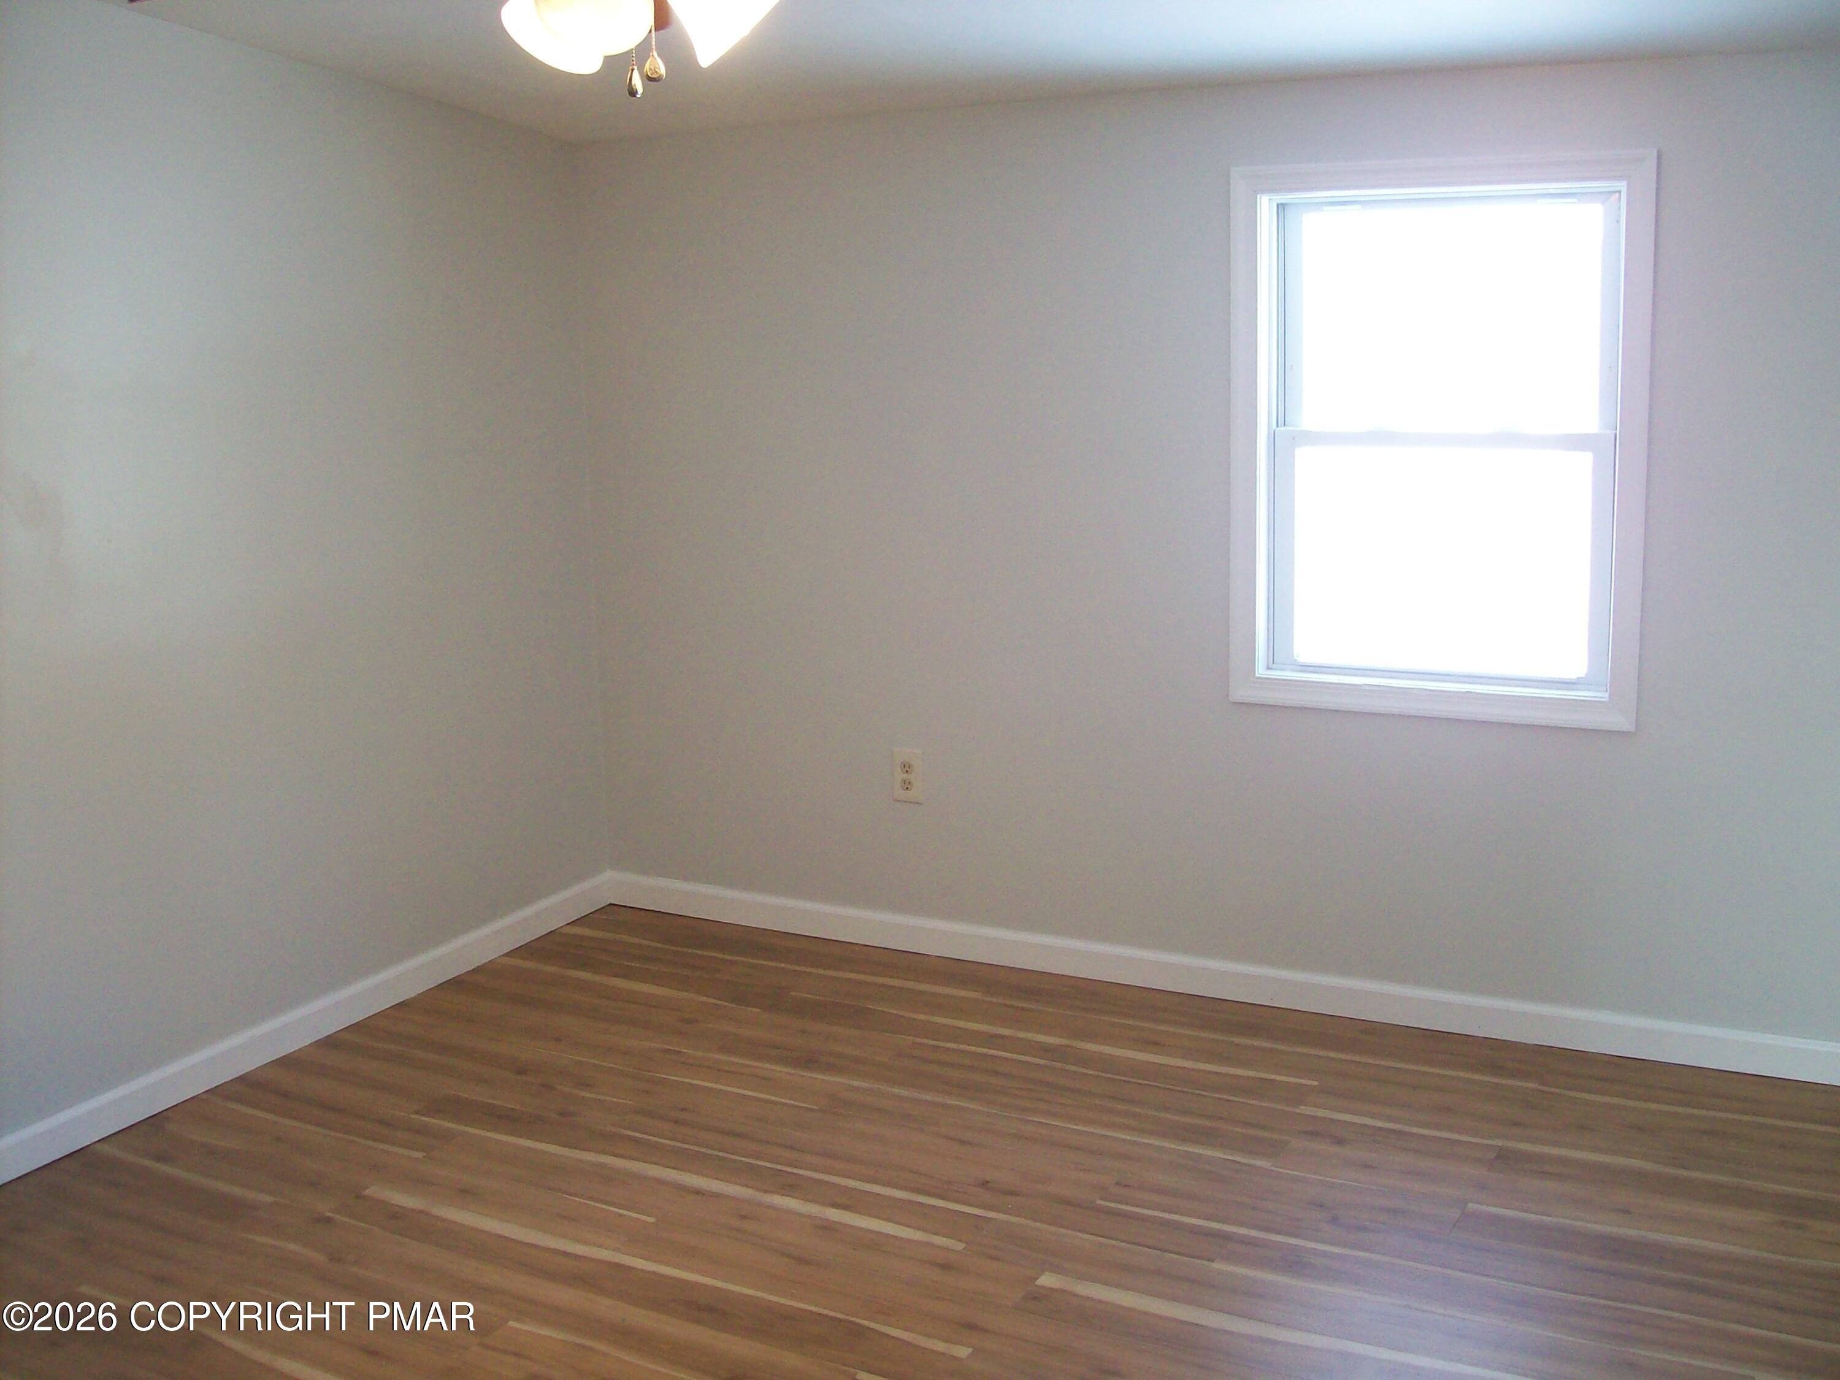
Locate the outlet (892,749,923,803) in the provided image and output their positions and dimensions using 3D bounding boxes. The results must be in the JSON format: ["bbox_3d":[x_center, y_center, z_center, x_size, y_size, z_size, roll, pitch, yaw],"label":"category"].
[{"bbox_3d":[-0.028,0.203,4.434,0.075,0.120,0.010,5,13,28],"label":"outlet"}]

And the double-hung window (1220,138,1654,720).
[{"bbox_3d":[1.016,-0.488,3.749,0.820,1.090,0.110,5,13,28],"label":"double-hung window"}]

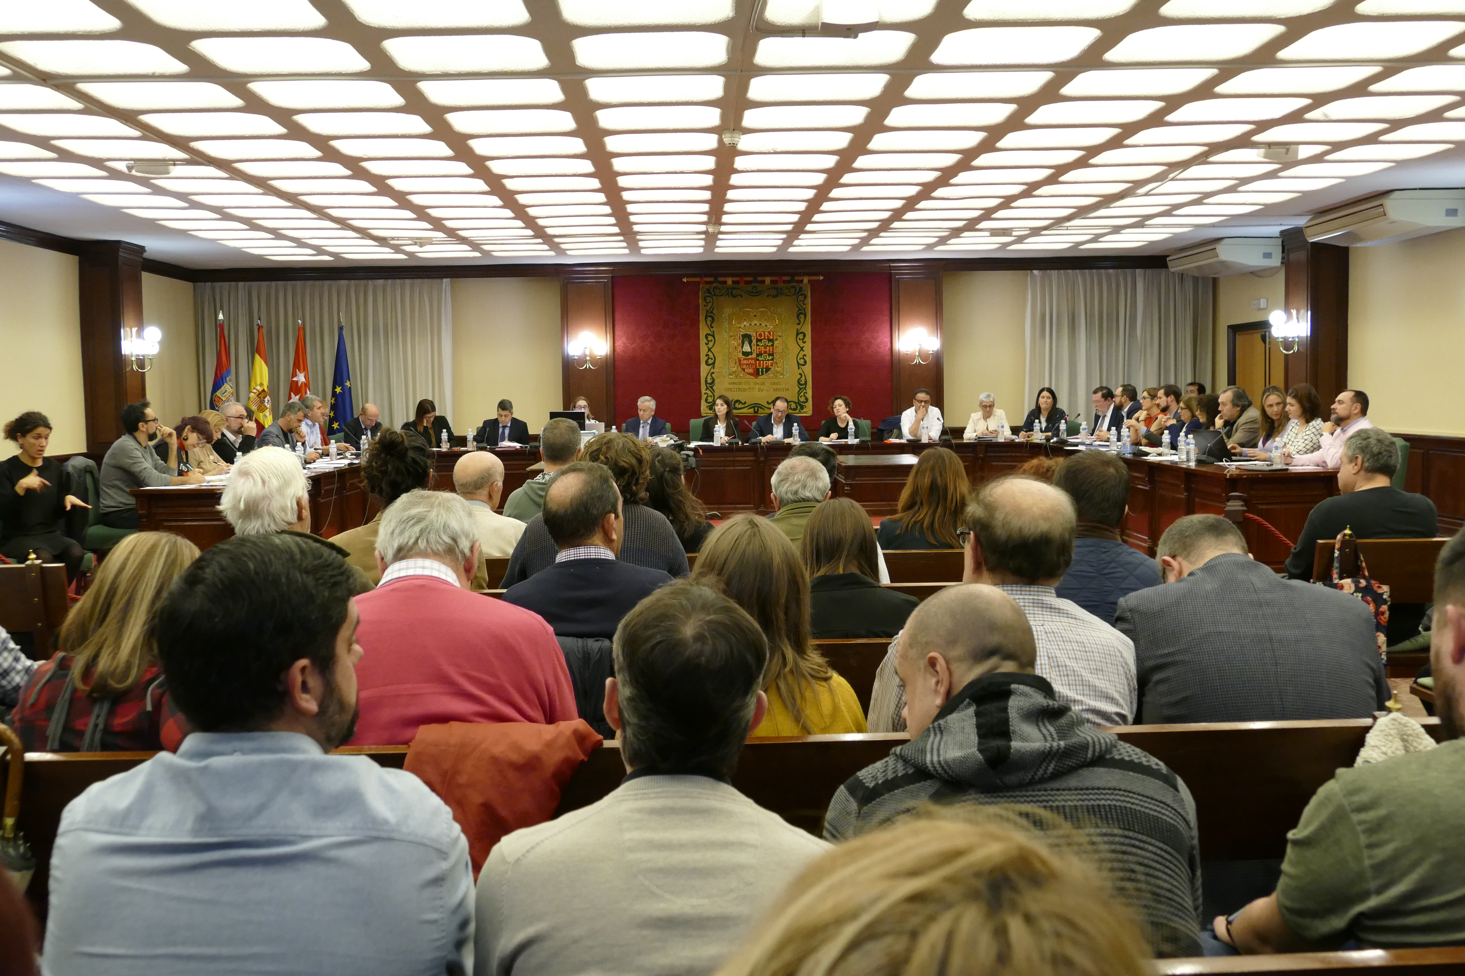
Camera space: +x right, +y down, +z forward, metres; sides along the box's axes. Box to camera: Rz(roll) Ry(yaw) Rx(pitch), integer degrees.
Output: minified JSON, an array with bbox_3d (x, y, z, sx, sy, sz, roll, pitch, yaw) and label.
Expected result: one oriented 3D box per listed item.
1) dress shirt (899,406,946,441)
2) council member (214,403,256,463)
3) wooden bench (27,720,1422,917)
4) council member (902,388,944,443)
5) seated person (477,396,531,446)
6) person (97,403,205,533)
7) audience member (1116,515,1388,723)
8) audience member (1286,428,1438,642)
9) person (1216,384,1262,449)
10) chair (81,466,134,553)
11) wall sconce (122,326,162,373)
[{"bbox_3d":[2.009,-0.563,15.418,0.480,0.609,0.420,-1,4,0],"label":"dress shirt"},{"bbox_3d":[-4.056,-0.061,12.154,0.750,1.302,0.500,-1,4,5],"label":"council member"},{"bbox_3d":[-0.062,0.825,2.662,2.510,0.850,0.520,-1,4,-2],"label":"wooden bench"},{"bbox_3d":[2.073,-0.437,15.980,0.500,1.296,0.750,-1,4,-2],"label":"council member"},{"bbox_3d":[-2.350,-0.307,15.198,0.530,1.238,0.800,-1,4,-5],"label":"seated person"},{"bbox_3d":[-3.951,0.067,10.060,0.820,1.330,0.500,-1,4,0],"label":"person"},{"bbox_3d":[1.025,0.591,3.050,0.550,1.090,0.820,-1,4,-6],"label":"audience member"},{"bbox_3d":[2.365,0.345,5.631,0.580,1.180,0.800,-2,4,-14],"label":"audience member"},{"bbox_3d":[3.959,-0.169,11.745,0.780,1.272,0.520,-1,4,-4],"label":"person"},{"bbox_3d":[-4.103,0.260,10.018,0.610,1.000,0.540,-1,4,-2],"label":"chair"},{"bbox_3d":[-5.468,-1.290,13.579,0.270,0.430,0.400,-1,4,-2],"label":"wall sconce"}]

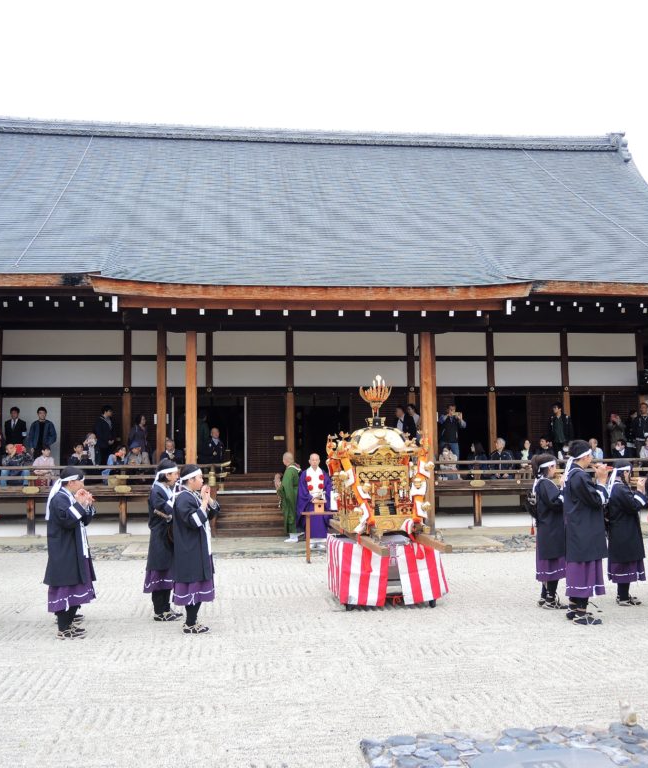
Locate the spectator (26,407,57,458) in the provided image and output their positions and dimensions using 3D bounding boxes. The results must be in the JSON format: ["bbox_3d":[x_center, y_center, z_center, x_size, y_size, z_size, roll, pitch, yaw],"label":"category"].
[{"bbox_3d":[-6.268,1.343,18.331,0.620,1.672,0.360,0,-5,-8],"label":"spectator"}]

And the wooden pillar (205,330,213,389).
[{"bbox_3d":[-2.688,-0.567,19.444,0.170,1.374,0.170,0,-5,-7],"label":"wooden pillar"}]

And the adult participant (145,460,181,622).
[{"bbox_3d":[-1.571,1.543,8.292,0.470,1.547,0.470,-1,-5,0],"label":"adult participant"}]

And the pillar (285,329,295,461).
[{"bbox_3d":[-0.841,0.431,20.498,0.190,3.596,0.190,0,-5,-6],"label":"pillar"}]

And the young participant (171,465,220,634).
[{"bbox_3d":[-1.220,1.545,7.871,0.440,1.563,0.460,-1,-4,-1],"label":"young participant"}]

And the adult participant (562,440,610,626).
[{"bbox_3d":[2.424,1.361,7.757,0.420,1.662,0.480,0,-5,-6],"label":"adult participant"}]

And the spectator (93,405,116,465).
[{"bbox_3d":[-4.837,1.301,18.220,0.360,1.680,0.480,-2,-5,20],"label":"spectator"}]

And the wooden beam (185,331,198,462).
[{"bbox_3d":[-2.450,0.932,15.334,0.200,3.844,0.200,0,-5,-7],"label":"wooden beam"}]

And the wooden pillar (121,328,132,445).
[{"bbox_3d":[-4.538,0.483,19.116,0.185,3.474,0.185,0,-5,-7],"label":"wooden pillar"}]

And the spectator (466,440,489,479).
[{"bbox_3d":[3.339,1.720,17.939,0.480,1.001,0.700,-3,-6,26],"label":"spectator"}]

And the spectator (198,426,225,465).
[{"bbox_3d":[-2.439,1.529,18.281,0.560,1.182,0.750,1,-5,-16],"label":"spectator"}]

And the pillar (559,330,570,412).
[{"bbox_3d":[5.975,0.462,20.446,0.185,3.474,0.185,0,-5,-7],"label":"pillar"}]

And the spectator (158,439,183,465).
[{"bbox_3d":[-3.117,1.575,16.870,0.500,0.908,0.600,0,-5,-7],"label":"spectator"}]

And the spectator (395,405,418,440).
[{"bbox_3d":[1.950,1.327,20.021,0.380,1.659,0.520,2,-6,-30],"label":"spectator"}]

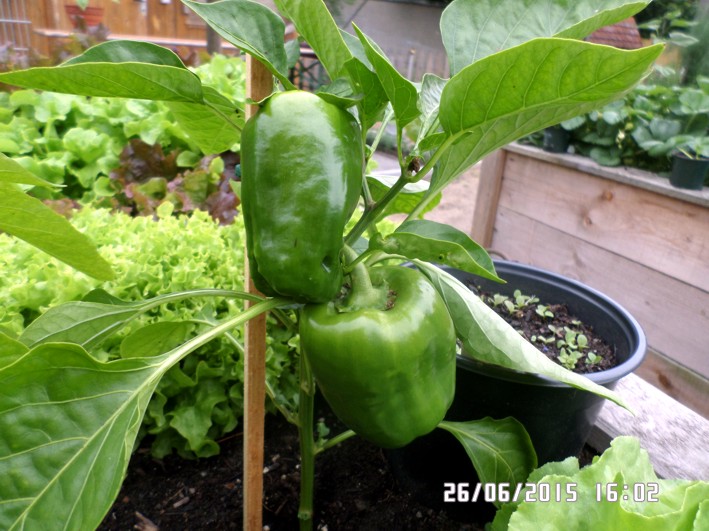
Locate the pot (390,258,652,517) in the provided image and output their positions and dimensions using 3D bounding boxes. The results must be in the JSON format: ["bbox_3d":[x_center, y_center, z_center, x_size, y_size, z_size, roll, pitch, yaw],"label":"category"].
[{"bbox_3d":[0.140,0.121,0.526,0.240,0.182,0.240,4,25,-1],"label":"pot"}]

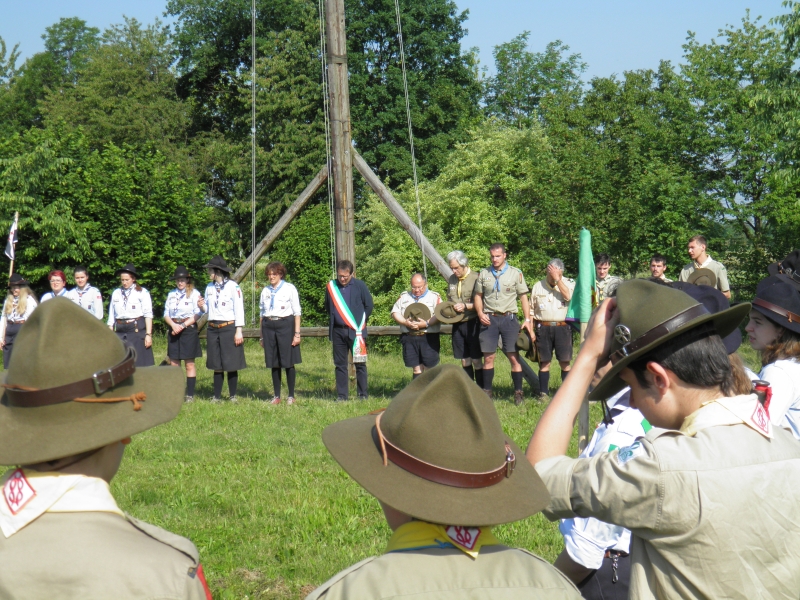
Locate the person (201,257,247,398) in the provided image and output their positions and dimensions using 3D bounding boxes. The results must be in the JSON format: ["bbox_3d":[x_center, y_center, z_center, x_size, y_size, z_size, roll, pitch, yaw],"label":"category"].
[{"bbox_3d":[-2.058,0.336,16.900,0.530,1.740,0.400,1,2,25],"label":"person"}]

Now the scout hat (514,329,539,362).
[{"bbox_3d":[1.477,0.527,16.600,0.140,0.360,0.340,-10,-3,-27],"label":"scout hat"}]

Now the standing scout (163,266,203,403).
[{"bbox_3d":[-2.561,0.408,16.950,0.460,1.610,0.380,0,2,9],"label":"standing scout"}]

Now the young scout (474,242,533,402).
[{"bbox_3d":[1.192,0.265,16.500,0.660,1.850,0.420,1,2,19],"label":"young scout"}]

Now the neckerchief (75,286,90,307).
[{"bbox_3d":[-3.767,-0.030,17.000,0.200,0.250,0.180,0,1,6],"label":"neckerchief"}]

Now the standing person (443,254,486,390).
[{"bbox_3d":[0.747,0.276,16.850,0.520,1.740,0.480,1,2,30],"label":"standing person"}]

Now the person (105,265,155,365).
[{"bbox_3d":[-3.182,0.390,16.950,0.530,1.640,0.380,0,2,16],"label":"person"}]

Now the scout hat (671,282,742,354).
[{"bbox_3d":[0.765,0.057,3.800,0.340,0.150,0.360,-6,17,-40],"label":"scout hat"}]

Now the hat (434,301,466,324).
[{"bbox_3d":[0.573,0.151,16.600,0.340,0.360,0.140,8,-32,-3],"label":"hat"}]

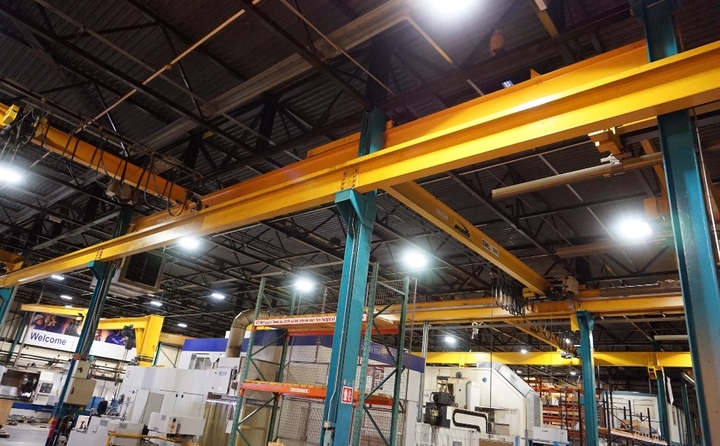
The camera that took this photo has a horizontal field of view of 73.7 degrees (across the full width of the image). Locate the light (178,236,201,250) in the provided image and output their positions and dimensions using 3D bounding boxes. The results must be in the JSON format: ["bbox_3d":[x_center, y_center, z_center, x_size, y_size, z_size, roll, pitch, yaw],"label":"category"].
[{"bbox_3d":[-5.513,0.630,15.520,0.320,0.110,0.620,-12,-29,39],"label":"light"}]

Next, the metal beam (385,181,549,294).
[{"bbox_3d":[2.899,0.510,11.077,0.182,0.413,9.112,-12,-29,39],"label":"metal beam"}]

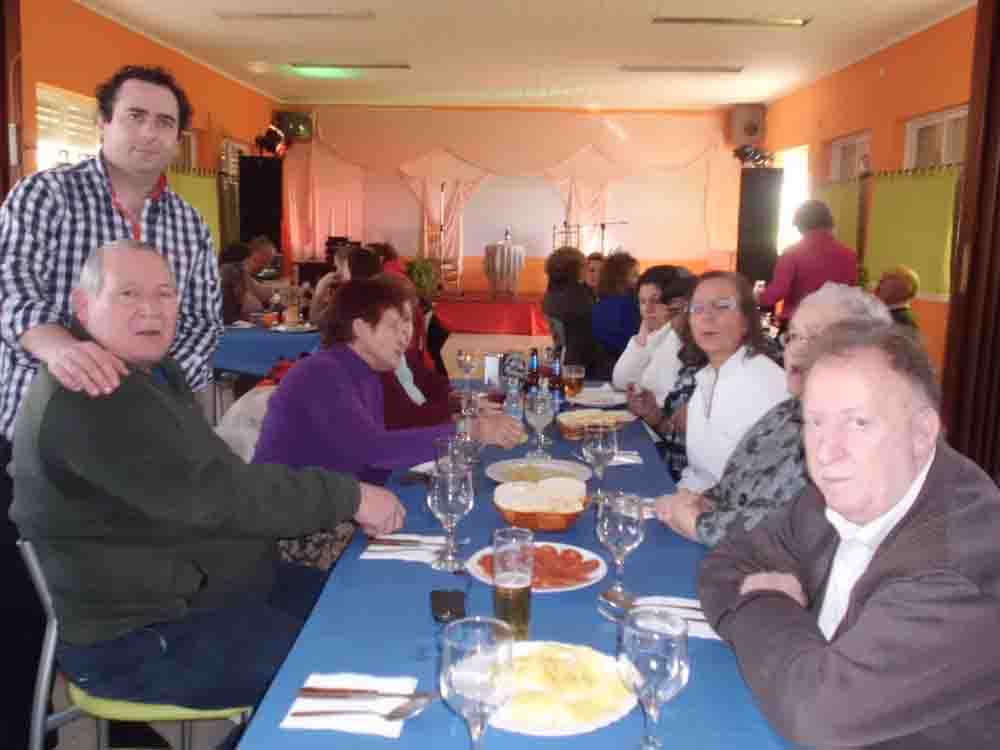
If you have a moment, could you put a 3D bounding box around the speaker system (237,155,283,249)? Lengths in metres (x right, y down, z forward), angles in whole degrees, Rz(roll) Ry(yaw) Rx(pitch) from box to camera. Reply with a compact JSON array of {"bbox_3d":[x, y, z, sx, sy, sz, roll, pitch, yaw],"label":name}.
[{"bbox_3d":[-2.607,-1.807,10.508,0.460,1.150,0.450,-1,10,-11],"label":"speaker system"}]

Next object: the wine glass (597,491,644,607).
[{"bbox_3d":[0.201,0.289,1.599,0.081,0.172,0.081,1,10,0],"label":"wine glass"}]

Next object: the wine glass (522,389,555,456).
[{"bbox_3d":[0.102,0.131,2.542,0.084,0.170,0.084,1,10,0],"label":"wine glass"}]

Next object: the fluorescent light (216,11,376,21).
[{"bbox_3d":[-1.557,-2.751,7.295,1.220,0.070,0.130,1,9,0],"label":"fluorescent light"}]

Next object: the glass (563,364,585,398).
[{"bbox_3d":[0.258,0.024,3.370,0.077,0.111,0.077,1,10,0],"label":"glass"}]

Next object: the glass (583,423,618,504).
[{"bbox_3d":[0.224,0.188,2.097,0.077,0.174,0.077,1,9,0],"label":"glass"}]

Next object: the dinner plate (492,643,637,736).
[{"bbox_3d":[0.062,0.404,1.221,0.250,0.028,0.250,1,9,0],"label":"dinner plate"}]

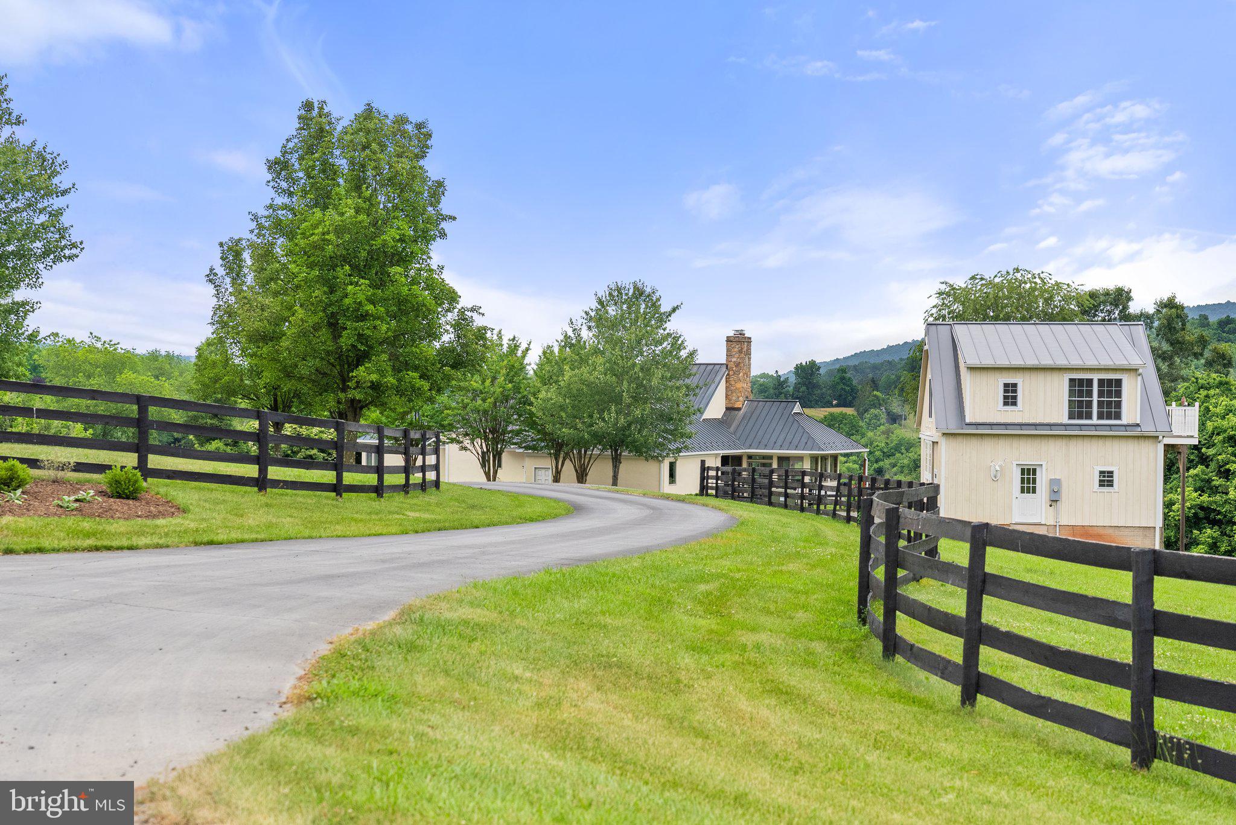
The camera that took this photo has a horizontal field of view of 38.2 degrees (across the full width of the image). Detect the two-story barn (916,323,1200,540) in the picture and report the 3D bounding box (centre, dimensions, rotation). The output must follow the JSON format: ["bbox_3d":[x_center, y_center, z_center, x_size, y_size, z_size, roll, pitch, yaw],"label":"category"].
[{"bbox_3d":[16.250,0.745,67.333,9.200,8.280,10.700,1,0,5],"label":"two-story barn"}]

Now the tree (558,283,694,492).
[{"bbox_3d":[0.511,-1.375,90.000,6.900,10.489,6.700,1,0,0],"label":"tree"}]

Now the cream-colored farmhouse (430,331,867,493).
[{"bbox_3d":[1.603,-0.017,110.569,23.338,10.002,16.376,1,0,27],"label":"cream-colored farmhouse"}]

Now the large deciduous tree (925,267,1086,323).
[{"bbox_3d":[19.729,-0.323,92.000,9.800,14.000,9.500,1,0,0],"label":"large deciduous tree"}]

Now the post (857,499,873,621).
[{"bbox_3d":[2.618,1.564,18.900,0.130,1.340,0.130,1,0,8],"label":"post"}]

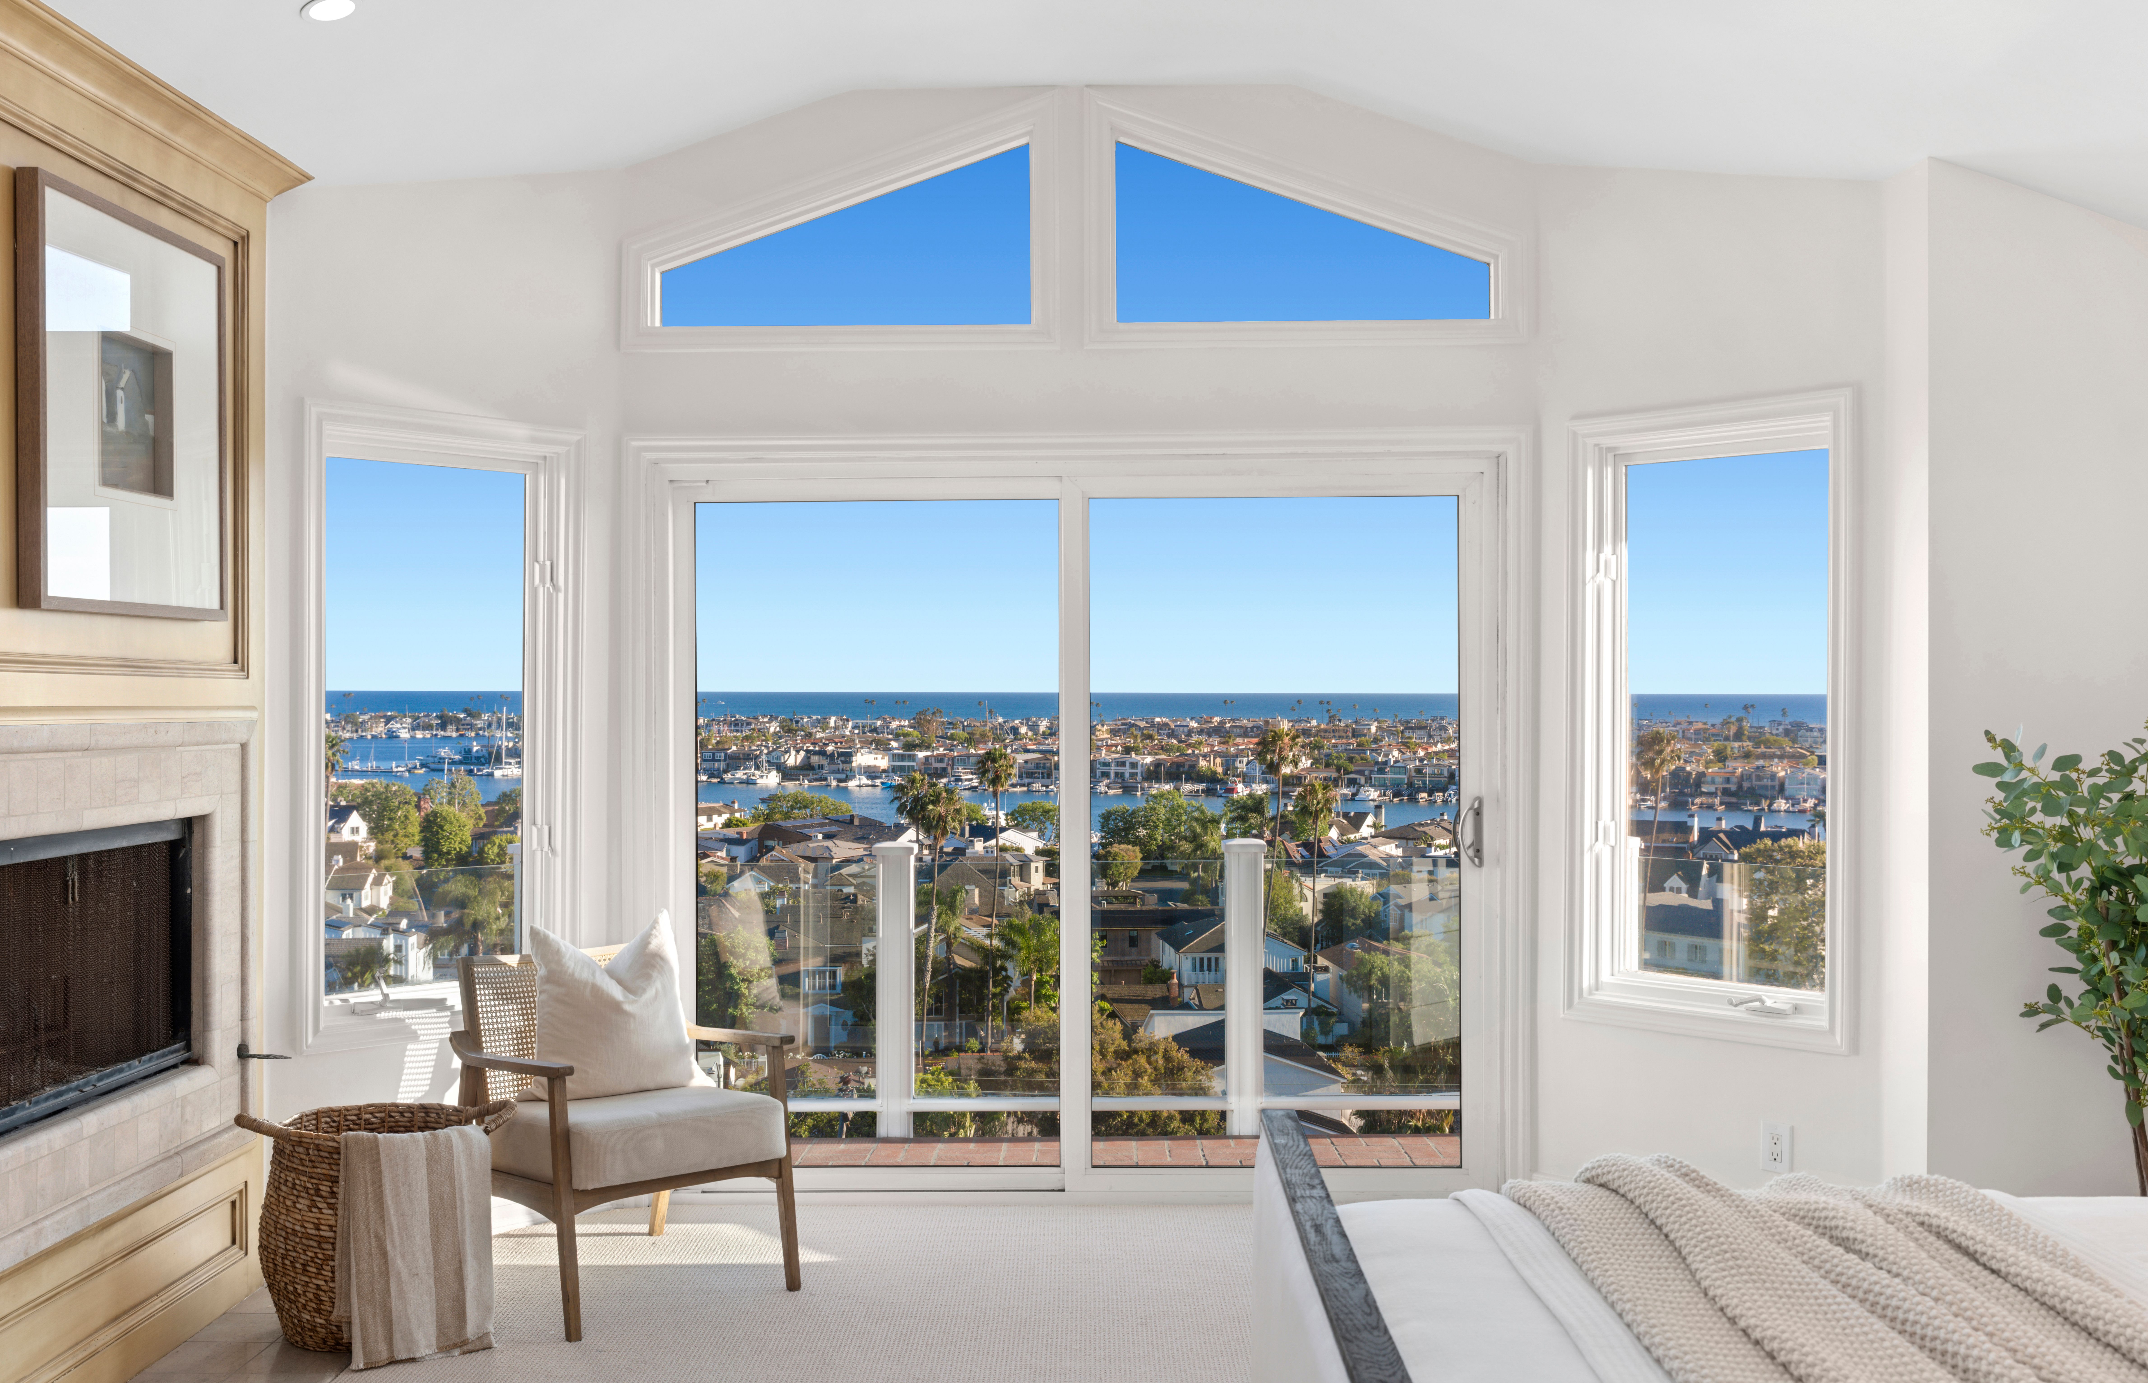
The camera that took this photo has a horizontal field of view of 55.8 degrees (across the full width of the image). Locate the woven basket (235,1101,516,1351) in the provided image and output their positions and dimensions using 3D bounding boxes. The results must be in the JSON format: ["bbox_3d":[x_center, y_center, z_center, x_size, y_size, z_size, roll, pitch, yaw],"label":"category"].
[{"bbox_3d":[-1.528,1.153,4.430,0.580,0.465,0.490,0,0,-17],"label":"woven basket"}]

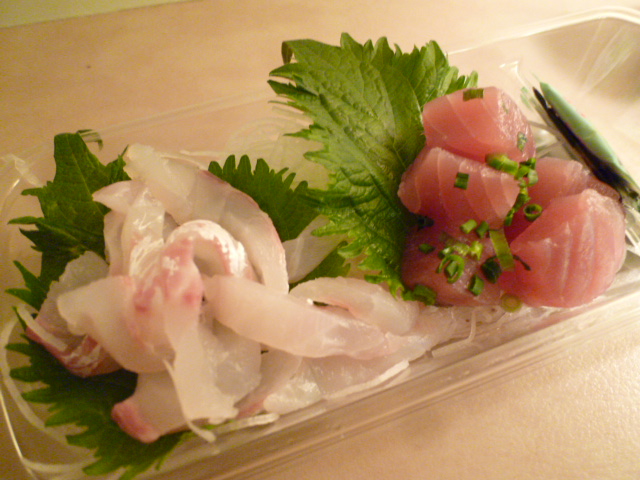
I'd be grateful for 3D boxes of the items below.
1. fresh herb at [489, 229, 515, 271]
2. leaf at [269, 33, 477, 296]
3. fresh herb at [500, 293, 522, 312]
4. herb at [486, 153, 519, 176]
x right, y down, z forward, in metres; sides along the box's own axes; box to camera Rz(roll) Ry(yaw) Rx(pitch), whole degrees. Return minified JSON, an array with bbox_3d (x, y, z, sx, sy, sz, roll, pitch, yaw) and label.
[{"bbox_3d":[0.057,0.003,0.139,0.004,0.003,0.013,-10,67,-4],"label":"fresh herb"},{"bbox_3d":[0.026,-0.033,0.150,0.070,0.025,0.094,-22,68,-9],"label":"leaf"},{"bbox_3d":[0.061,0.020,0.141,0.006,0.005,0.006,-2,69,5],"label":"fresh herb"},{"bbox_3d":[0.060,-0.025,0.145,0.011,0.005,0.005,24,59,14],"label":"herb"}]

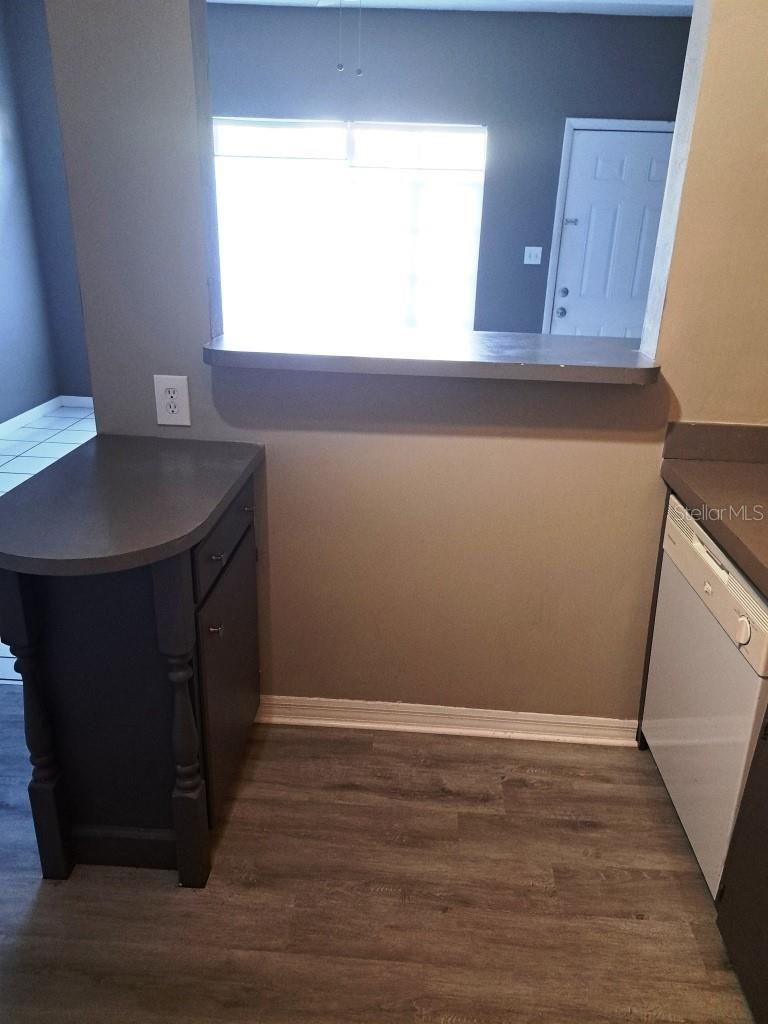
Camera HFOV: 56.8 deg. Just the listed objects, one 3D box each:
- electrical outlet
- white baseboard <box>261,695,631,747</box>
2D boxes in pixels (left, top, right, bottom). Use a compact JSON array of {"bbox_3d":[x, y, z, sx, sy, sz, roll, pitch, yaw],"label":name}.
[{"bbox_3d":[-0.566,-0.298,1.903,0.089,0.132,0.010,3,21,3],"label":"electrical outlet"},{"bbox_3d":[0.185,0.651,2.205,1.199,0.086,0.020,3,21,3],"label":"white baseboard"}]

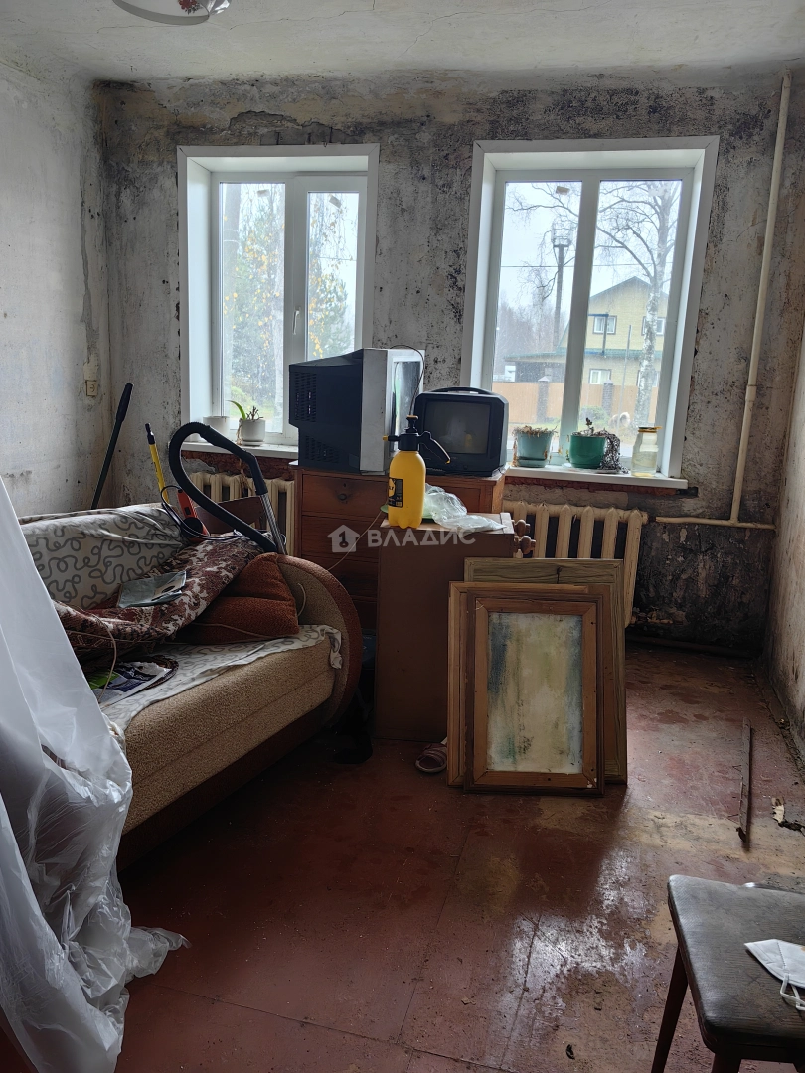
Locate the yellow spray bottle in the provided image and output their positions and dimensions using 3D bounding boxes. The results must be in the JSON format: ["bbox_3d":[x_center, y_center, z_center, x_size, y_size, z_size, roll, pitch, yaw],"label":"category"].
[{"bbox_3d":[0.051,-0.231,2.918,0.232,0.374,0.138,1,12,-8],"label":"yellow spray bottle"}]

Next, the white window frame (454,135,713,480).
[{"bbox_3d":[0.853,-1.078,4.024,1.075,1.505,0.230,5,12,14],"label":"white window frame"}]

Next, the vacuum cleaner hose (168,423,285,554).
[{"bbox_3d":[-0.702,-0.165,3.350,0.440,0.530,0.220,2,12,0],"label":"vacuum cleaner hose"}]

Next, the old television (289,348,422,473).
[{"bbox_3d":[-0.201,-0.549,3.568,0.460,0.490,0.560,6,13,17],"label":"old television"}]

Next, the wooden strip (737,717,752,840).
[{"bbox_3d":[1.188,0.803,2.890,0.028,0.016,0.958,7,13,21],"label":"wooden strip"}]

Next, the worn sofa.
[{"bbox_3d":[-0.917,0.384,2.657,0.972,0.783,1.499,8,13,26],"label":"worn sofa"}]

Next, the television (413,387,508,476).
[{"bbox_3d":[0.248,-0.453,3.554,0.380,0.345,0.360,4,12,6],"label":"television"}]

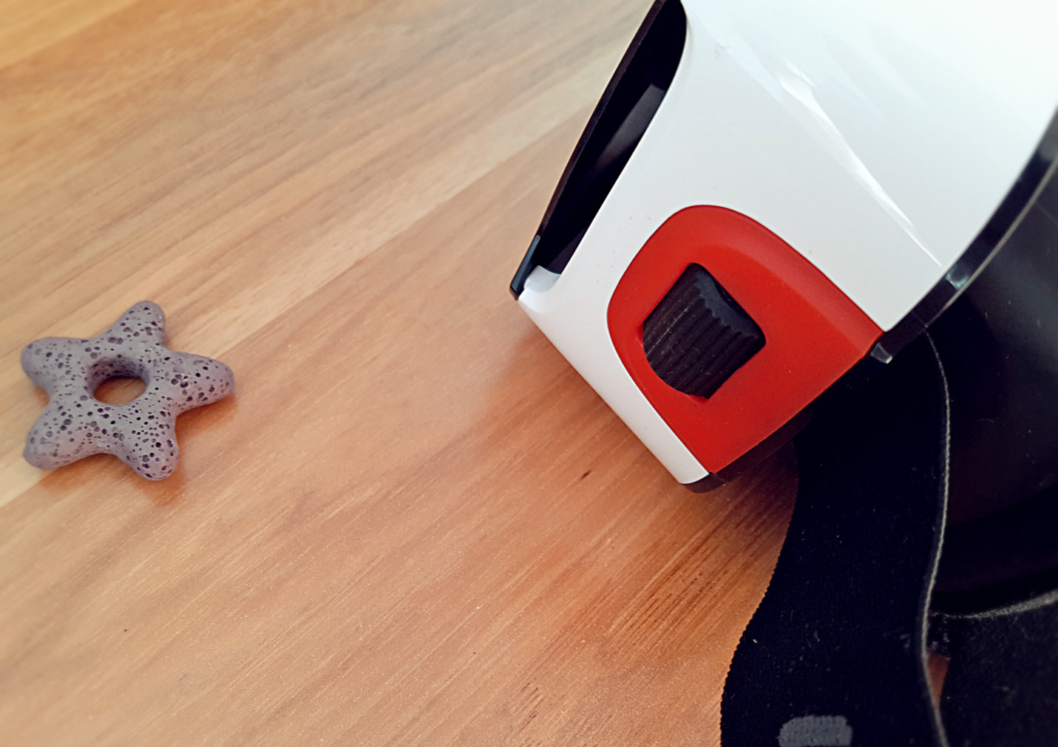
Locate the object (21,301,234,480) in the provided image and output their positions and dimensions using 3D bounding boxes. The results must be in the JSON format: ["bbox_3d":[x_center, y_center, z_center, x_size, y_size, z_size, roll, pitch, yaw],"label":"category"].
[{"bbox_3d":[-0.086,0.002,0.202,0.045,0.009,0.043,7,59,-3],"label":"object"}]

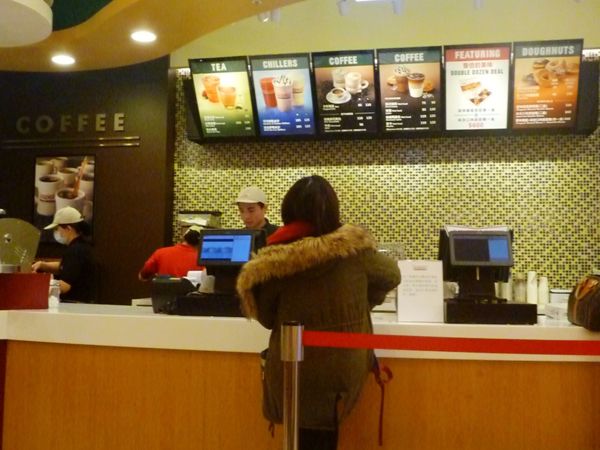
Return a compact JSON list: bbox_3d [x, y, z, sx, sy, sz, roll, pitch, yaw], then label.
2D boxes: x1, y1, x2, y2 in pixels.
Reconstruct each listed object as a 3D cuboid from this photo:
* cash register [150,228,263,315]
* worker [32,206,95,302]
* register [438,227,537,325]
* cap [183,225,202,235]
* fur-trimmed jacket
[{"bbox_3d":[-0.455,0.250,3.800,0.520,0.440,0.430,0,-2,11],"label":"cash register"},{"bbox_3d":[-1.570,0.655,4.700,0.460,1.560,0.480,1,-2,-15],"label":"worker"},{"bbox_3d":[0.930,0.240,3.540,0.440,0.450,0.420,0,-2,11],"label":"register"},{"bbox_3d":[-0.675,0.055,4.700,0.180,0.130,0.260,4,-24,9],"label":"cap"},{"bbox_3d":[0.070,0.425,3.060,0.660,0.840,0.440,0,-2,-7],"label":"fur-trimmed jacket"}]

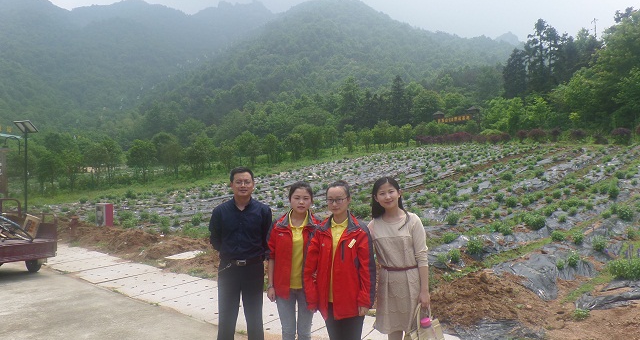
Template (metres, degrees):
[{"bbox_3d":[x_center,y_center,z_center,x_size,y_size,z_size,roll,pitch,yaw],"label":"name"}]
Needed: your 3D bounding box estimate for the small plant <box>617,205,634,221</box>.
[{"bbox_3d":[5.532,0.770,7.700,0.319,0.284,0.319,-1,0,0],"label":"small plant"}]

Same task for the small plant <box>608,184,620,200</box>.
[{"bbox_3d":[6.303,0.482,9.100,0.252,0.336,0.252,-1,0,0],"label":"small plant"}]

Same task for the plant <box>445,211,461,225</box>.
[{"bbox_3d":[2.680,0.961,8.600,0.317,0.277,0.317,-1,0,0],"label":"plant"}]

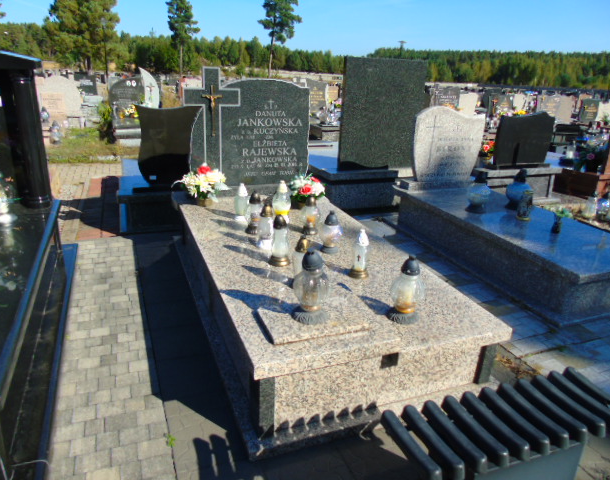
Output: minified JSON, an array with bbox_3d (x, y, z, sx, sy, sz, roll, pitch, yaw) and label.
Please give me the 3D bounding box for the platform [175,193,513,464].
[{"bbox_3d":[-0.086,0.177,2.995,1.234,0.363,2.586,-4,20,-20],"label":"platform"}]

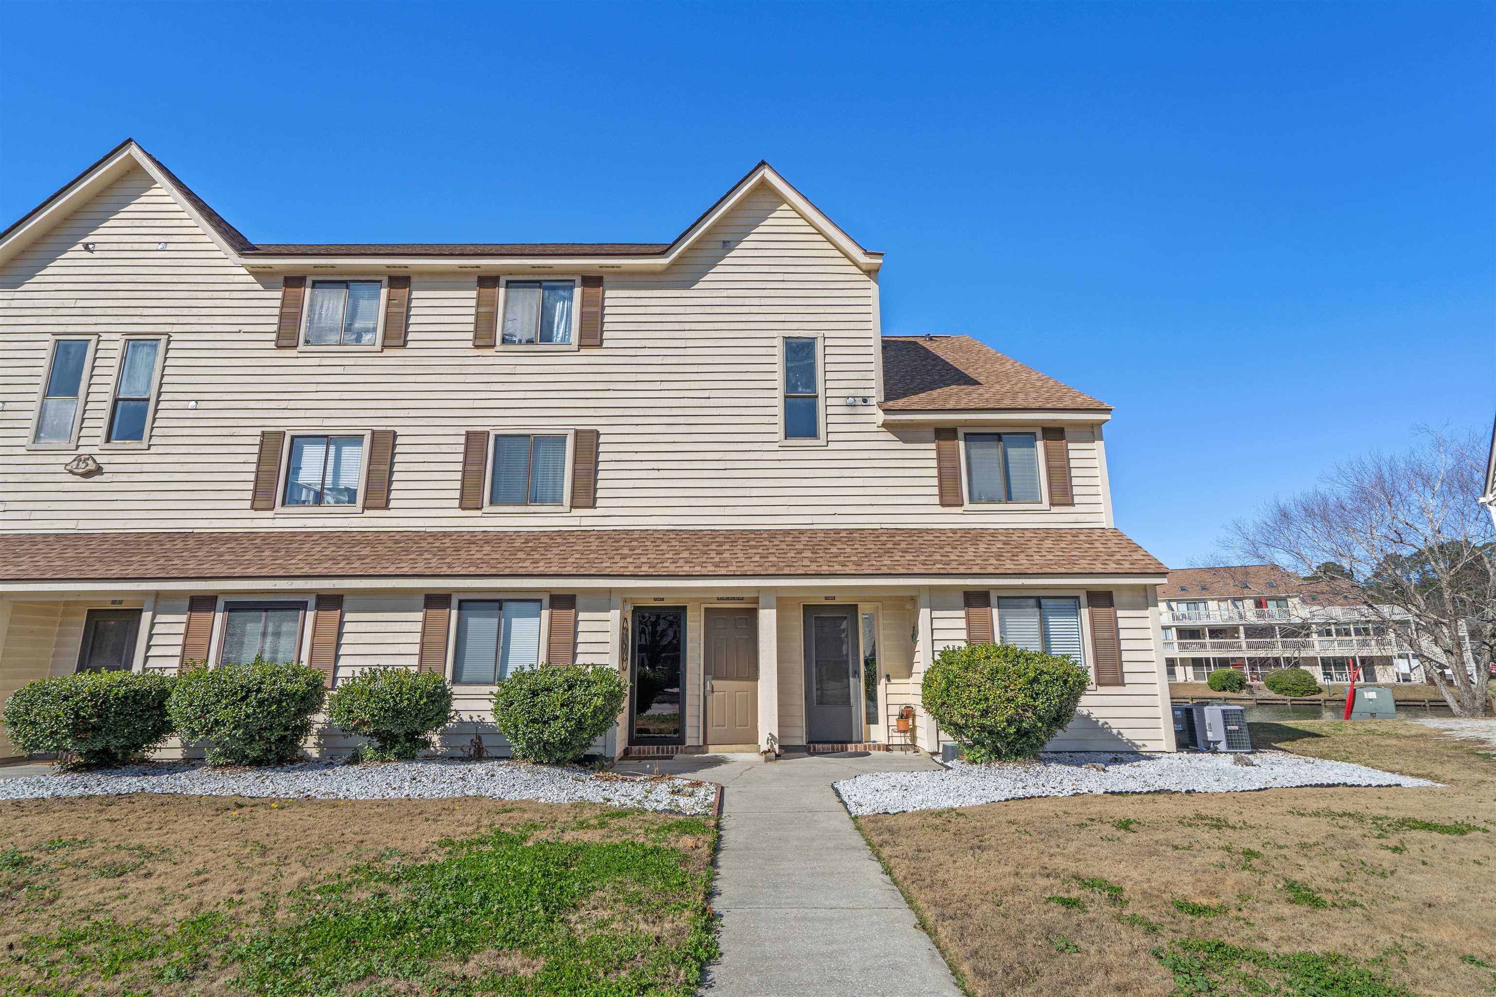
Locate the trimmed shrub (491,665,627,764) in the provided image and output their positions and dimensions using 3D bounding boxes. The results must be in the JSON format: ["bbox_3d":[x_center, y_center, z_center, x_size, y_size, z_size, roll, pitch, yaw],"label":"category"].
[{"bbox_3d":[-2.364,2.699,8.806,1.640,1.160,1.480,0,-13,-1],"label":"trimmed shrub"}]

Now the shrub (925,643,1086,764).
[{"bbox_3d":[3.285,2.613,9.076,2.100,1.500,1.800,0,-13,-1],"label":"shrub"}]

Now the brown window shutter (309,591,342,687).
[{"bbox_3d":[-6.061,2.045,10.099,0.380,1.320,0.040,0,-13,-1],"label":"brown window shutter"}]

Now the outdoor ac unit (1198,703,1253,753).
[{"bbox_3d":[6.923,3.373,10.472,0.620,0.640,0.620,0,-13,-1],"label":"outdoor ac unit"}]

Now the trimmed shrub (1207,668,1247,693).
[{"bbox_3d":[34.373,13.092,50.635,2.550,1.600,2.200,0,-13,-1],"label":"trimmed shrub"}]

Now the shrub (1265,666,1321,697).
[{"bbox_3d":[36.340,12.265,47.257,3.300,1.950,3.000,0,-13,-1],"label":"shrub"}]

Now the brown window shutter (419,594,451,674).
[{"bbox_3d":[-4.435,2.008,9.988,0.380,1.300,0.040,0,-13,-1],"label":"brown window shutter"}]

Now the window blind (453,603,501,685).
[{"bbox_3d":[-3.852,2.040,10.078,0.670,1.160,0.040,0,-13,-1],"label":"window blind"}]

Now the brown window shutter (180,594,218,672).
[{"bbox_3d":[-7.885,2.061,10.080,0.380,1.320,0.040,0,-13,-1],"label":"brown window shutter"}]

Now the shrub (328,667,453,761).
[{"bbox_3d":[-4.578,2.790,9.075,1.480,1.200,1.350,0,-13,-1],"label":"shrub"}]

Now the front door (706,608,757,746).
[{"bbox_3d":[-0.251,2.732,10.936,0.810,2.040,0.050,0,-13,-1],"label":"front door"}]

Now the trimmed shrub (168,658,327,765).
[{"bbox_3d":[-6.373,2.732,9.022,1.780,1.360,1.600,0,-13,-1],"label":"trimmed shrub"}]

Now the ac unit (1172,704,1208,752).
[{"bbox_3d":[6.870,3.470,10.911,0.620,0.640,0.620,0,-13,-1],"label":"ac unit"}]

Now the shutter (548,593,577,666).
[{"bbox_3d":[-2.646,2.004,10.003,0.375,1.300,0.040,0,-13,-1],"label":"shutter"}]

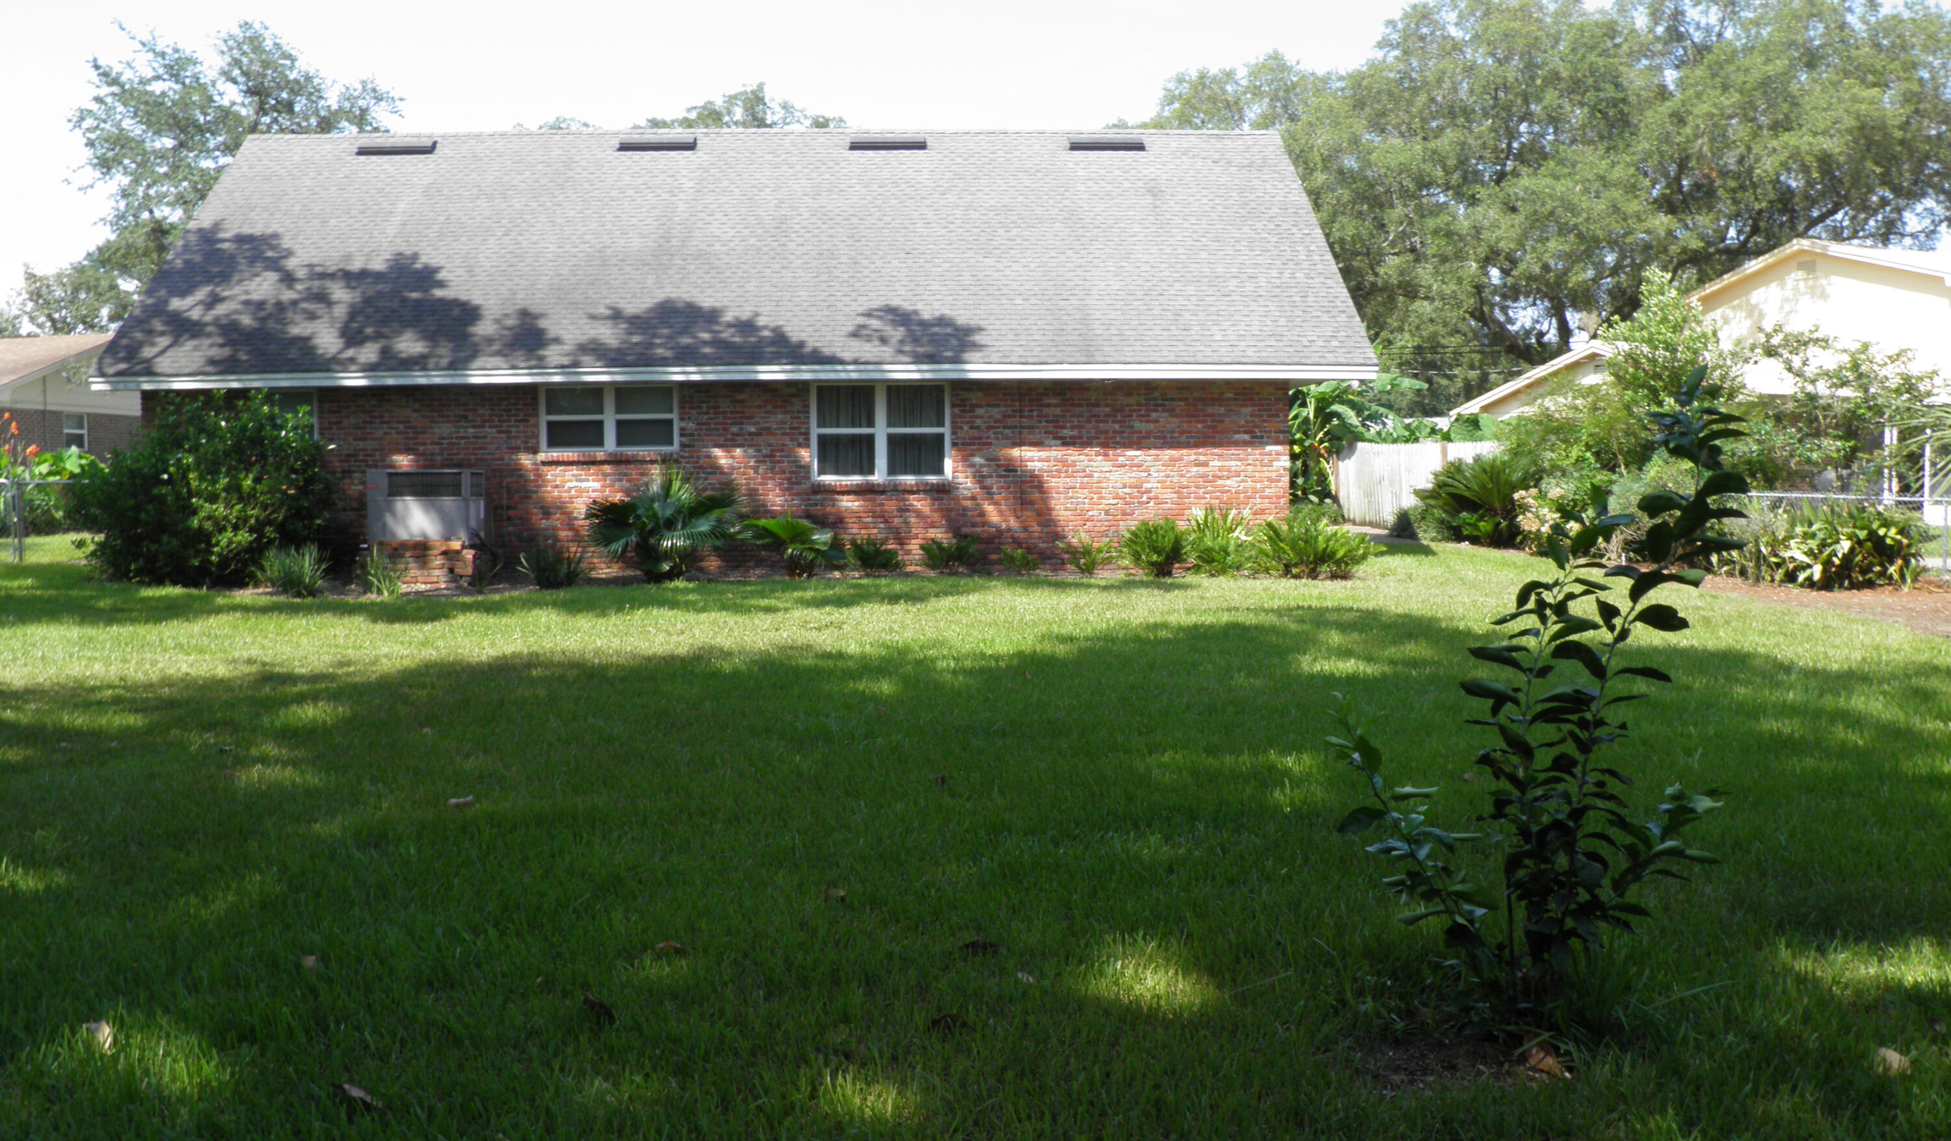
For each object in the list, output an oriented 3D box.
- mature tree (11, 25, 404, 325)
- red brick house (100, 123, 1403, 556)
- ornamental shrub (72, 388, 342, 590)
[{"bbox_3d":[-22.118,-8.338,45.190,11.500,13.994,11.500,-1,4,0],"label":"mature tree"},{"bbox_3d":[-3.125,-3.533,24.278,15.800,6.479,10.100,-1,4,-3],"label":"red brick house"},{"bbox_3d":[-9.034,-0.952,18.449,2.962,2.242,2.300,-1,4,0],"label":"ornamental shrub"}]

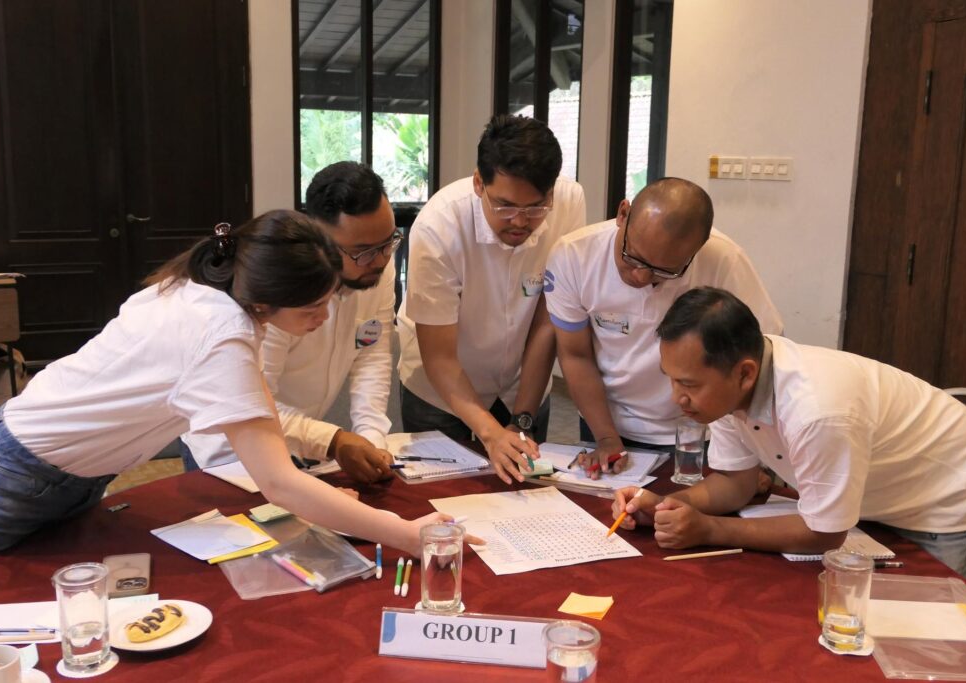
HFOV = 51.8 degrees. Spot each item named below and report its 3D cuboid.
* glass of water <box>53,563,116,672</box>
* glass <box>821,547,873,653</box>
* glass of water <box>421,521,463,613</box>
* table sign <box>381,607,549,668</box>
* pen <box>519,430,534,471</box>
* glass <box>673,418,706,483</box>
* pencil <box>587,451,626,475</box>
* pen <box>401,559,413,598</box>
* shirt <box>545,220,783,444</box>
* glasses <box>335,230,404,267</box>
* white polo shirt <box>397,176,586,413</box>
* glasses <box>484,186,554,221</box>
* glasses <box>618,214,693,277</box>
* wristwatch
[{"bbox_3d":[-0.574,0.398,1.437,0.075,0.136,0.075,1,10,0],"label":"glass of water"},{"bbox_3d":[0.569,0.404,1.554,0.076,0.137,0.076,1,11,0],"label":"glass"},{"bbox_3d":[-0.068,0.371,1.644,0.075,0.136,0.075,1,10,0],"label":"glass of water"},{"bbox_3d":[-0.004,0.439,1.491,0.297,0.068,0.055,3,11,7],"label":"table sign"},{"bbox_3d":[0.102,0.254,2.300,0.012,0.012,0.132,-2,45,-16],"label":"pen"},{"bbox_3d":[0.487,0.257,2.335,0.075,0.136,0.075,1,10,0],"label":"glass"},{"bbox_3d":[0.294,0.280,2.337,0.140,0.011,0.011,-16,19,-42],"label":"pencil"},{"bbox_3d":[-0.133,0.416,1.750,0.011,0.011,0.155,1,10,-1],"label":"pen"},{"bbox_3d":[0.443,-0.022,2.430,0.550,0.640,0.330,3,37,8],"label":"shirt"},{"bbox_3d":[-0.269,-0.224,2.227,0.140,0.046,0.145,-23,41,-31],"label":"glasses"},{"bbox_3d":[0.021,-0.116,2.500,0.480,0.660,0.320,-1,36,-12],"label":"white polo shirt"},{"bbox_3d":[0.084,-0.339,2.273,0.140,0.046,0.145,0,43,-3],"label":"glasses"},{"bbox_3d":[0.387,-0.226,2.127,0.142,0.142,0.045,18,-16,20],"label":"glasses"},{"bbox_3d":[0.105,0.206,2.550,0.064,0.046,0.055,17,-6,2],"label":"wristwatch"}]

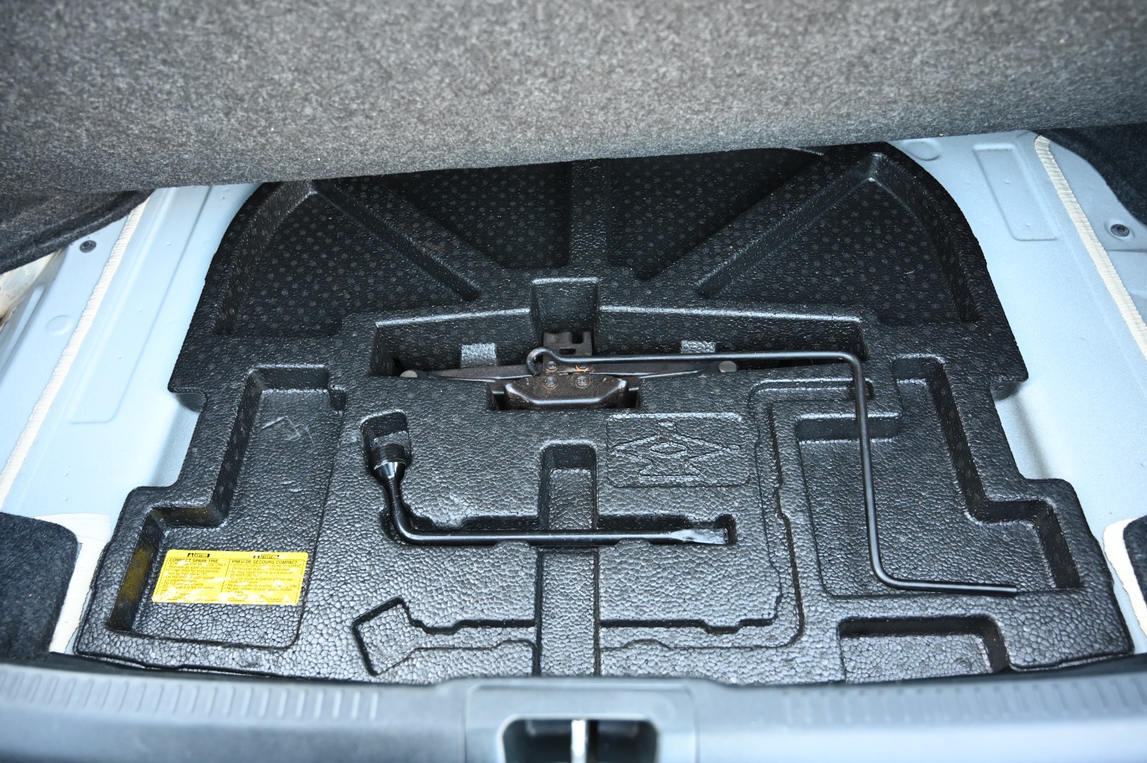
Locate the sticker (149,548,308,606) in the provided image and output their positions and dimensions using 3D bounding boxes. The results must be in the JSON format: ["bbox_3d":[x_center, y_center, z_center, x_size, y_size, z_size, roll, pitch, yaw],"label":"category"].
[{"bbox_3d":[-0.319,0.182,0.712,0.137,0.002,0.050,0,55,3],"label":"sticker"}]

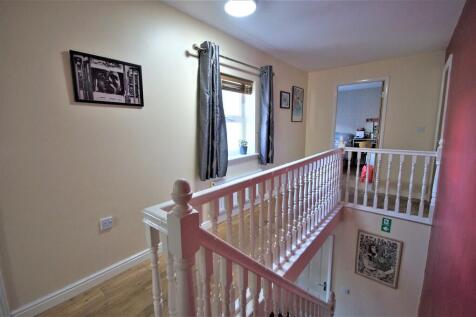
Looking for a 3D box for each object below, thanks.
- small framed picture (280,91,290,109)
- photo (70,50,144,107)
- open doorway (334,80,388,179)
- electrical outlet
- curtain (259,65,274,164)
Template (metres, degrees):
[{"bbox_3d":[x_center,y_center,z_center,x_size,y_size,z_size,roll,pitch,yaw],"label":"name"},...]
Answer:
[{"bbox_3d":[0.834,-1.022,3.491,0.025,0.275,0.310,7,12,41],"label":"small framed picture"},{"bbox_3d":[-0.968,-0.581,1.520,0.025,0.335,0.465,7,12,41],"label":"photo"},{"bbox_3d":[2.227,-0.394,3.711,0.790,1.965,0.130,7,12,41],"label":"open doorway"},{"bbox_3d":[-1.051,0.526,1.584,0.014,0.092,0.088,7,12,41],"label":"electrical outlet"},{"bbox_3d":[0.409,-0.590,2.867,0.120,1.370,0.230,7,12,41],"label":"curtain"}]

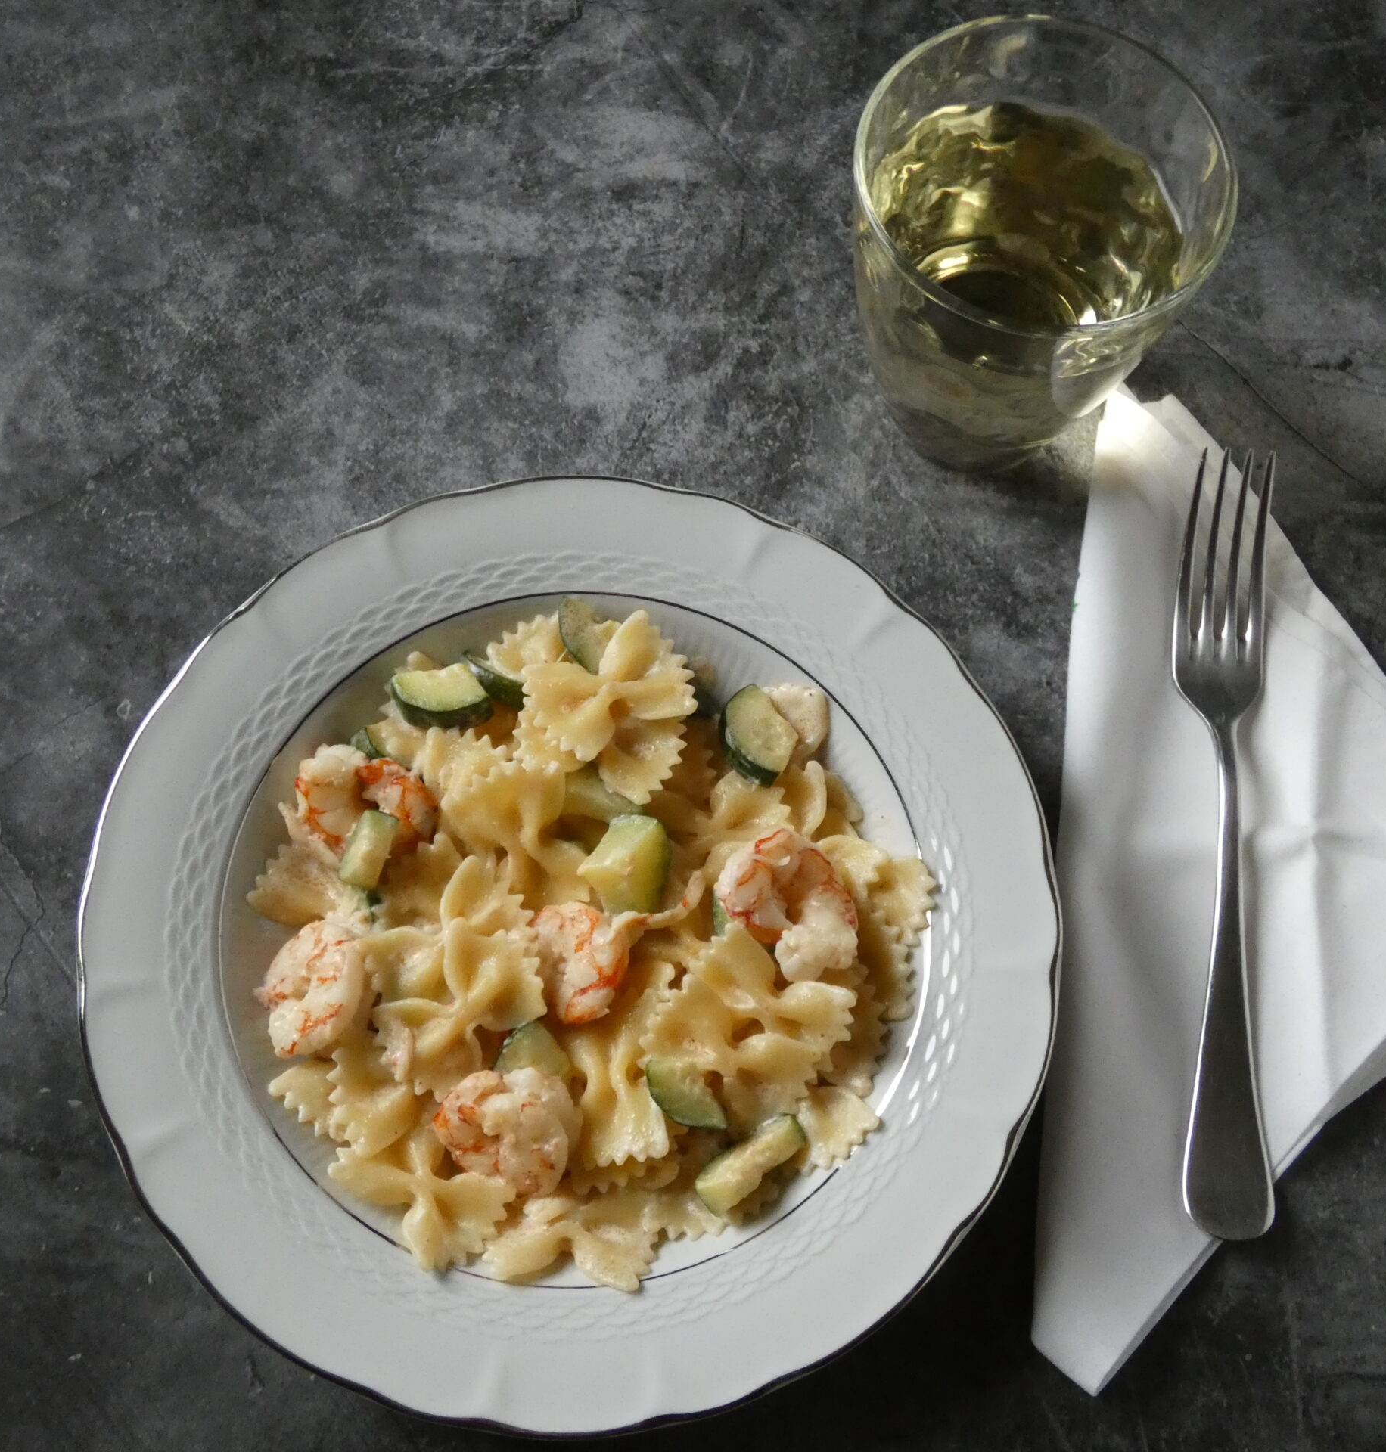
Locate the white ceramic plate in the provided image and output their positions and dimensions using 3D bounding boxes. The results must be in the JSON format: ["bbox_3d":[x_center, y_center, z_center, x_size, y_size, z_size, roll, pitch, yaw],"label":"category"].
[{"bbox_3d":[-0.028,0.051,0.436,0.230,0.038,0.230,0,70,-1],"label":"white ceramic plate"}]

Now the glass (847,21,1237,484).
[{"bbox_3d":[0.082,-0.113,0.464,0.090,0.099,0.090,0,70,-1],"label":"glass"}]

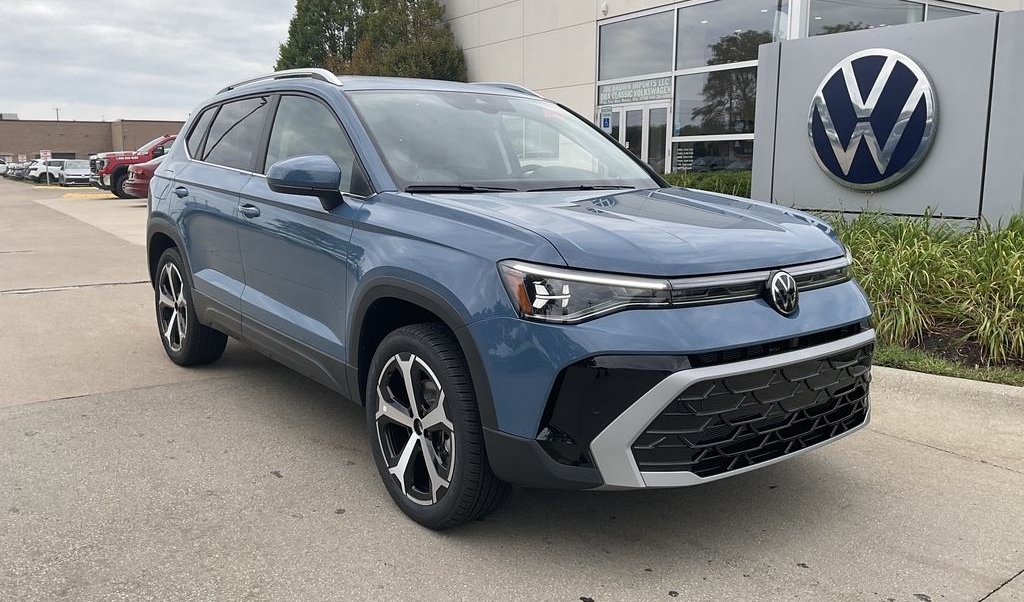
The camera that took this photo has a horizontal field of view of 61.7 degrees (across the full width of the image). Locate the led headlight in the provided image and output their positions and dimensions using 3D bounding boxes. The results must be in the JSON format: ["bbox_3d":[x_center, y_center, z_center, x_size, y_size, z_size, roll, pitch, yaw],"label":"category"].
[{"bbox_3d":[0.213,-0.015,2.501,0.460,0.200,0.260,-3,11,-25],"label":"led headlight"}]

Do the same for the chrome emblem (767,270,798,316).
[{"bbox_3d":[0.862,-0.029,2.746,0.140,0.145,0.030,-7,13,-37],"label":"chrome emblem"}]

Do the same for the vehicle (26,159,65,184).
[{"bbox_3d":[-30.580,-8.963,58.968,4.600,1.660,1.860,-7,12,-37],"label":"vehicle"}]

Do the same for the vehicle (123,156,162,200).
[{"bbox_3d":[-8.795,-3.630,25.503,4.700,1.450,1.830,-7,12,-37],"label":"vehicle"}]

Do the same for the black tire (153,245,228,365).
[{"bbox_3d":[-1.899,0.028,5.080,0.225,0.680,0.680,-6,12,-37],"label":"black tire"}]

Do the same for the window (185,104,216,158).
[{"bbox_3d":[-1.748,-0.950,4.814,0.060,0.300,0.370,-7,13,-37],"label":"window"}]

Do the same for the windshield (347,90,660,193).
[{"bbox_3d":[0.016,-0.694,3.756,1.430,0.130,0.900,-6,42,-37],"label":"windshield"}]

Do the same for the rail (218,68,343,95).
[{"bbox_3d":[-1.240,-1.109,4.392,0.070,0.095,1.670,-6,12,-37],"label":"rail"}]

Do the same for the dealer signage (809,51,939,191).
[{"bbox_3d":[3.493,-1.746,8.300,0.100,1.360,1.360,-6,11,-35],"label":"dealer signage"}]

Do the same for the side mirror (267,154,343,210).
[{"bbox_3d":[-0.790,-0.457,3.268,0.240,0.190,0.155,-7,13,-37],"label":"side mirror"}]

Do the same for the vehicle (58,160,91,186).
[{"bbox_3d":[-24.255,-7.168,48.000,1.800,1.470,4.500,-6,11,-32],"label":"vehicle"}]

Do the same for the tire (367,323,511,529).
[{"bbox_3d":[-0.251,0.419,2.971,0.225,0.685,0.685,-7,13,-37],"label":"tire"}]

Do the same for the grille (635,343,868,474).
[{"bbox_3d":[0.852,0.344,2.816,1.240,0.320,0.150,-6,12,-37],"label":"grille"}]

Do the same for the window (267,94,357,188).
[{"bbox_3d":[-0.844,-0.685,3.632,0.060,0.420,0.970,15,-1,-39],"label":"window"}]

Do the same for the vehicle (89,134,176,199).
[{"bbox_3d":[-10.985,-4.643,29.566,6.300,2.030,2.060,-7,12,-39],"label":"vehicle"}]

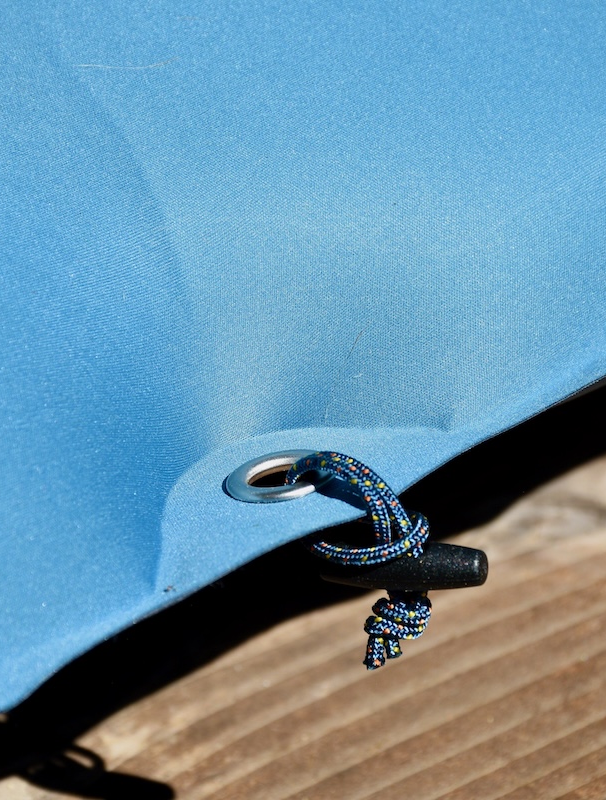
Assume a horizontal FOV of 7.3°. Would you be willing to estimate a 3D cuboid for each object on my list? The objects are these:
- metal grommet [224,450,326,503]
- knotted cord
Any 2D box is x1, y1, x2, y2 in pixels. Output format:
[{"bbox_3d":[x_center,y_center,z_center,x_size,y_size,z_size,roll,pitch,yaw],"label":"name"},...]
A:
[{"bbox_3d":[-0.004,0.013,0.789,0.018,0.004,0.018,-7,27,4],"label":"metal grommet"},{"bbox_3d":[0.009,0.027,0.786,0.025,0.034,0.020,0,30,0],"label":"knotted cord"}]

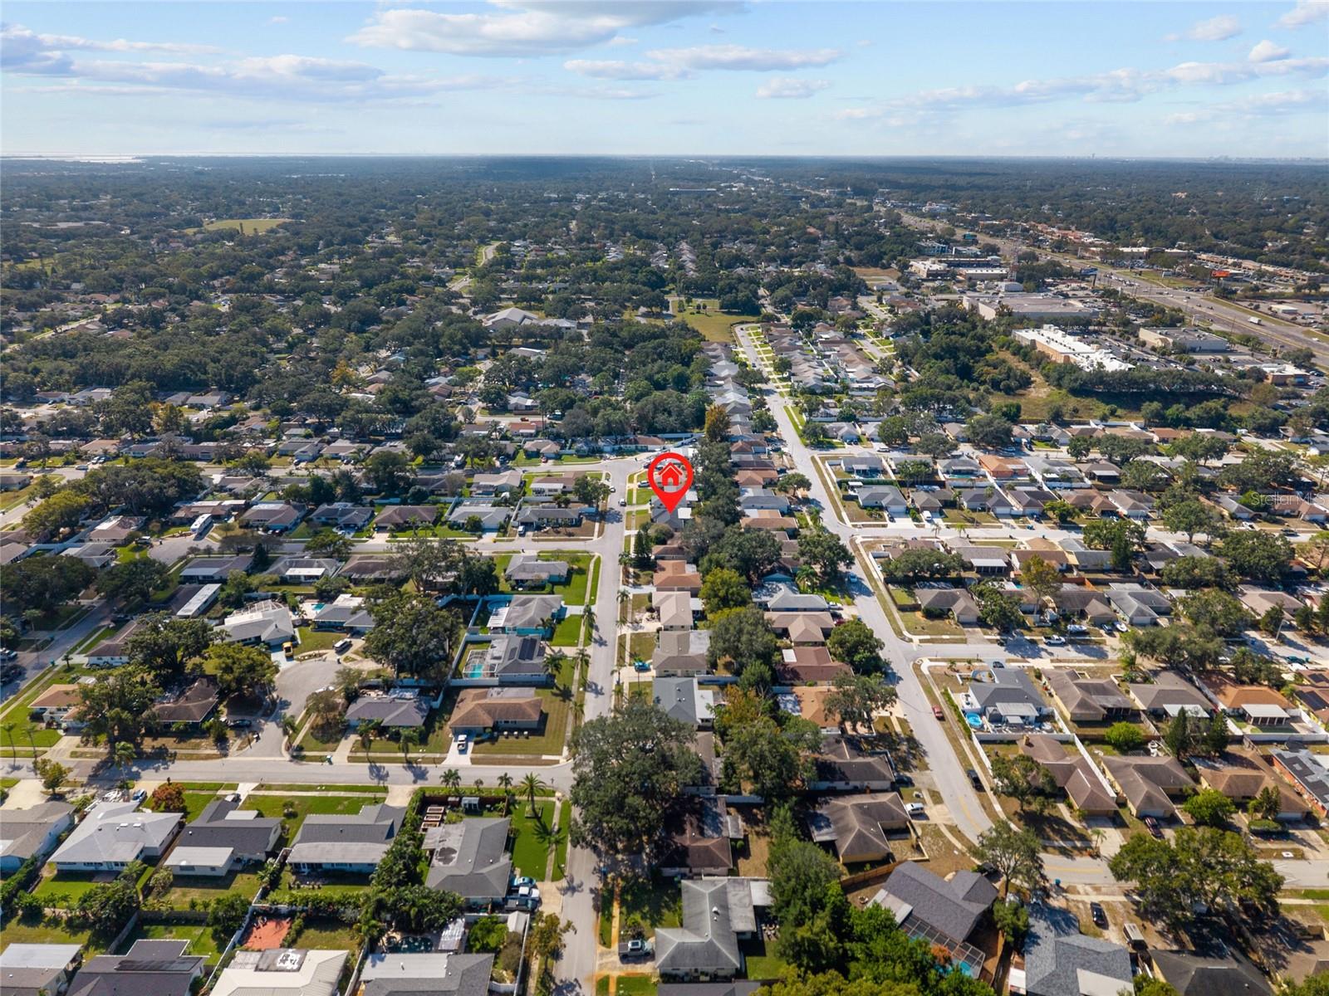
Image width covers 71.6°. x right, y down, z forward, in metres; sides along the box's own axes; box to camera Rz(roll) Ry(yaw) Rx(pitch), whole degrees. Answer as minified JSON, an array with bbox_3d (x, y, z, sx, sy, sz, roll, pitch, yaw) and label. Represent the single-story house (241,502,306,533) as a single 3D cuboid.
[{"bbox_3d":[-137.636,6.060,323.442,18.200,4.600,19.600,-1,21,-4],"label":"single-story house"}]

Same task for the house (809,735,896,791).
[{"bbox_3d":[37.792,55.107,194.180,17.200,4.600,15.600,0,21,0],"label":"house"}]

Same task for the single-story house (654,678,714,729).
[{"bbox_3d":[4.307,47.494,214.311,14.000,4.600,19.200,0,21,0],"label":"single-story house"}]

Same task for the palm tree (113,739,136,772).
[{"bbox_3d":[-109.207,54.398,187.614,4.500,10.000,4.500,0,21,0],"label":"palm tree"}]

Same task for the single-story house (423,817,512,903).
[{"bbox_3d":[-34.804,64.790,165.549,15.000,4.000,19.600,-1,21,-2],"label":"single-story house"}]

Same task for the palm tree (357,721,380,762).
[{"bbox_3d":[-62.820,51.591,194.541,4.200,8.200,4.200,0,21,0],"label":"palm tree"}]

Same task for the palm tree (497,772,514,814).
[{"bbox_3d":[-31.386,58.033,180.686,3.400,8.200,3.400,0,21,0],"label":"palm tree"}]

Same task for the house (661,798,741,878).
[{"bbox_3d":[5.660,62.712,173.505,13.200,4.700,19.200,0,21,-1],"label":"house"}]

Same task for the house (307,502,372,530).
[{"bbox_3d":[-113.234,5.707,324.584,19.400,4.600,18.800,0,21,0],"label":"house"}]

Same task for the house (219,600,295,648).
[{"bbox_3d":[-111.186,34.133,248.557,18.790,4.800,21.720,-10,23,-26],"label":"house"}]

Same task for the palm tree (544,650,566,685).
[{"bbox_3d":[-27.082,42.021,225.673,5.400,6.600,5.400,0,21,0],"label":"palm tree"}]

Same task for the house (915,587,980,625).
[{"bbox_3d":[80.242,29.948,261.503,15.400,4.600,16.400,0,21,0],"label":"house"}]

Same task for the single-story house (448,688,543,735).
[{"bbox_3d":[-38.095,48.359,211.783,19.400,4.600,15.600,0,21,0],"label":"single-story house"}]

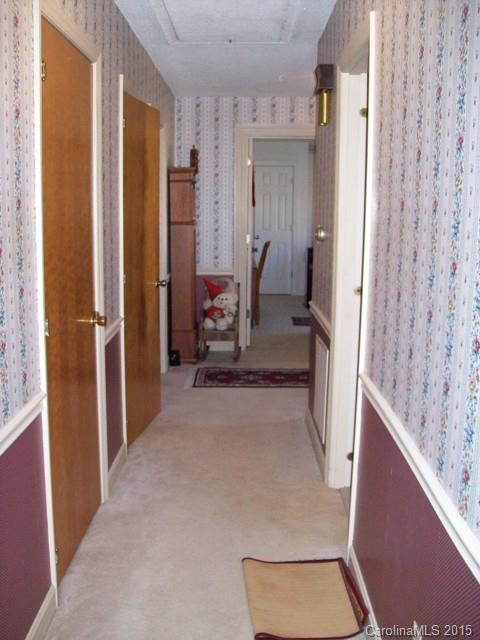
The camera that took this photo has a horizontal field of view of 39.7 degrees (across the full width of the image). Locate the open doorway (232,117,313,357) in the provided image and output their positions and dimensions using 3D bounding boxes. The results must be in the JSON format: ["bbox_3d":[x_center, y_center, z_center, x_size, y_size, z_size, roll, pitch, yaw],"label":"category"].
[{"bbox_3d":[0.397,-0.765,6.531,0.900,2.200,0.140,1,10,0],"label":"open doorway"}]

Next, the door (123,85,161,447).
[{"bbox_3d":[-0.612,-0.304,4.162,0.038,2.030,0.700,2,10,10],"label":"door"}]

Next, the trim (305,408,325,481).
[{"bbox_3d":[0.457,0.727,4.044,0.016,0.088,1.090,1,10,0],"label":"trim"}]

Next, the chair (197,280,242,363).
[{"bbox_3d":[-0.189,0.021,6.333,0.400,0.700,0.470,1,10,0],"label":"chair"}]

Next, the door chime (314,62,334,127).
[{"bbox_3d":[0.446,-1.192,3.588,0.085,0.315,0.180,1,10,0],"label":"door chime"}]

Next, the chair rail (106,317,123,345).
[{"bbox_3d":[-0.649,0.058,3.483,0.025,0.060,0.520,1,10,0],"label":"chair rail"}]

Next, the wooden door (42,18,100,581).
[{"bbox_3d":[-0.681,-0.061,2.714,0.038,2.030,0.720,1,10,0],"label":"wooden door"}]

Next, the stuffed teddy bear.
[{"bbox_3d":[-0.173,-0.144,6.265,0.330,0.460,0.250,1,10,0],"label":"stuffed teddy bear"}]

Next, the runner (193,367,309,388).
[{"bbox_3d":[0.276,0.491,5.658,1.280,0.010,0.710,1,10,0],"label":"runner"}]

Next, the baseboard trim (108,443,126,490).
[{"bbox_3d":[-0.662,0.785,3.616,0.016,0.088,0.540,1,10,0],"label":"baseboard trim"}]

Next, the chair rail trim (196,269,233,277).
[{"bbox_3d":[-0.292,-0.460,6.535,0.450,0.060,0.025,1,10,0],"label":"chair rail trim"}]

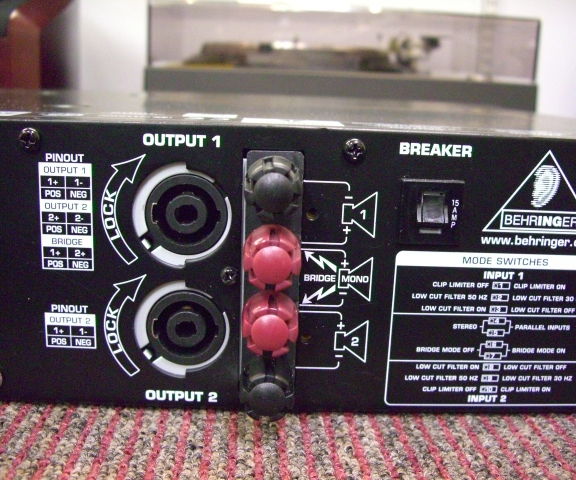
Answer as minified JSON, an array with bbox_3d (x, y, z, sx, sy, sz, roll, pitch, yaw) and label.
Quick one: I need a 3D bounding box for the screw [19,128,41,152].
[{"bbox_3d":[-0.073,-0.028,0.197,0.006,0.006,0.003,2,13,-2],"label":"screw"}]

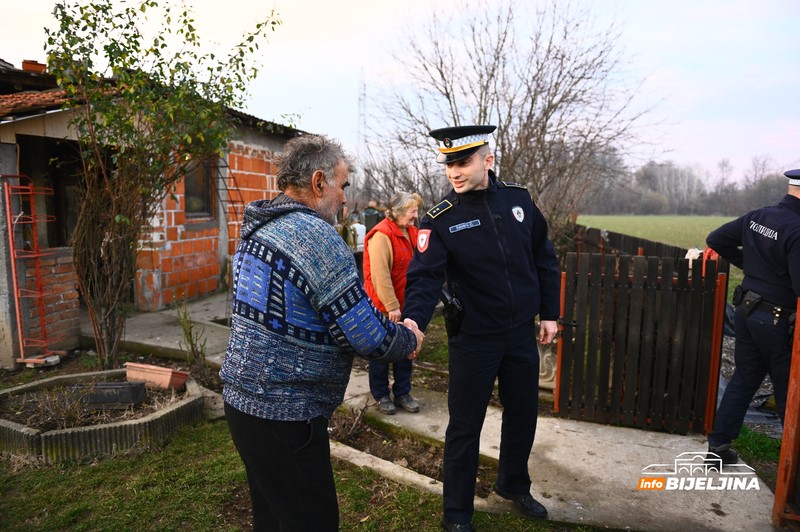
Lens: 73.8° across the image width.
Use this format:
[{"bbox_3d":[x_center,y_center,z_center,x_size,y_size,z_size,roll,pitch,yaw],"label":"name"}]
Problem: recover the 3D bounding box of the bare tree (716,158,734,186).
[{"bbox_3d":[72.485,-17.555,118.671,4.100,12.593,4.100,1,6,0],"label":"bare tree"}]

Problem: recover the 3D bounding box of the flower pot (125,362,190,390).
[{"bbox_3d":[-1.893,0.861,4.137,0.475,0.142,0.183,3,-13,22],"label":"flower pot"}]

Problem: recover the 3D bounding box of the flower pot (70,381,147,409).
[{"bbox_3d":[-2.074,0.921,3.808,0.460,0.145,0.165,1,6,-1],"label":"flower pot"}]

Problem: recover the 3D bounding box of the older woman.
[{"bbox_3d":[-0.044,0.255,3.872,0.350,1.560,0.470,6,8,38],"label":"older woman"}]

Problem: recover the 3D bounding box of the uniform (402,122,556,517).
[{"bbox_3d":[0.345,0.310,2.469,0.680,1.850,0.580,0,6,-10],"label":"uniform"}]

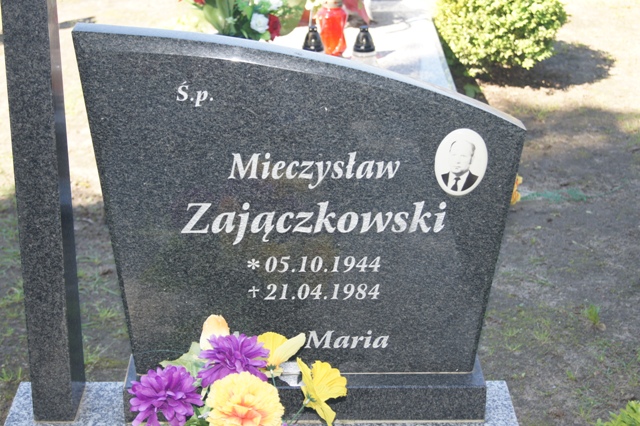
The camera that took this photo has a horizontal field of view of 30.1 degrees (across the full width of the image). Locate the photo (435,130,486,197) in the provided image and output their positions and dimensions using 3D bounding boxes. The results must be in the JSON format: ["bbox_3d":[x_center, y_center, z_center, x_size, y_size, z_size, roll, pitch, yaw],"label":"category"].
[{"bbox_3d":[0.245,-0.089,2.070,0.092,0.123,0.010,6,20,-3],"label":"photo"}]

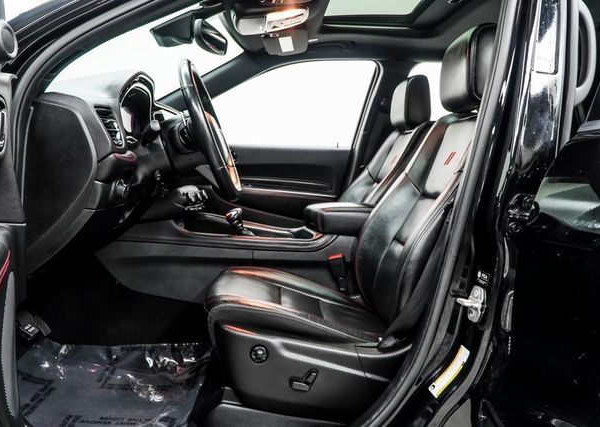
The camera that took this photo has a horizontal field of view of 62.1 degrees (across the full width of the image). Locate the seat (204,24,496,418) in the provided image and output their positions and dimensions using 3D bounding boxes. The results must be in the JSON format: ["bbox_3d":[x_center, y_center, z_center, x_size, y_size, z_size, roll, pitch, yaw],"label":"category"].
[{"bbox_3d":[0.155,-0.011,1.327,0.800,0.950,0.560,1,5,-1],"label":"seat"}]

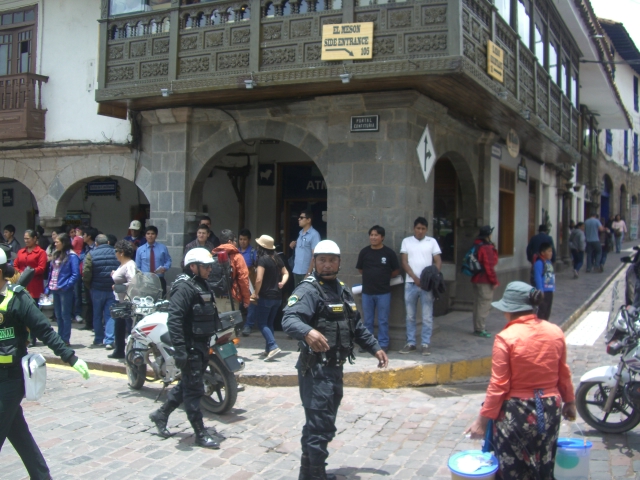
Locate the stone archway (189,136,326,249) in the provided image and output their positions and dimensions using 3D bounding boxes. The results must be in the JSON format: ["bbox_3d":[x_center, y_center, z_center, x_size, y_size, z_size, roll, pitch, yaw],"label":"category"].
[{"bbox_3d":[-0.880,-0.049,10.650,2.400,2.970,0.450,2,0,27],"label":"stone archway"}]

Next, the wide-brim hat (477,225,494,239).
[{"bbox_3d":[2.462,-0.126,10.450,0.300,0.170,0.280,1,0,-30],"label":"wide-brim hat"}]

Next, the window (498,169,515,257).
[{"bbox_3d":[3.856,-0.586,14.450,0.150,1.820,1.500,2,0,27],"label":"window"}]

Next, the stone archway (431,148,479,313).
[{"bbox_3d":[2.070,-0.095,11.440,0.450,2.700,2.350,2,0,27],"label":"stone archway"}]

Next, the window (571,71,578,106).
[{"bbox_3d":[5.796,-3.439,16.000,0.120,0.820,1.200,2,0,27],"label":"window"}]

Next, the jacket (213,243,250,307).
[{"bbox_3d":[-1.140,0.432,8.800,0.550,0.750,0.420,2,0,34],"label":"jacket"}]

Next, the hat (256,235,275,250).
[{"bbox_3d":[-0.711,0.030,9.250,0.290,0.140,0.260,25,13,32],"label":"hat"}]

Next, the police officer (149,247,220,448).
[{"bbox_3d":[-1.172,0.928,6.120,0.550,1.730,0.520,2,0,30],"label":"police officer"}]

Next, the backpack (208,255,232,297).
[{"bbox_3d":[-1.235,0.438,8.550,0.340,0.520,0.260,2,0,31],"label":"backpack"}]

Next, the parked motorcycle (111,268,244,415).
[{"bbox_3d":[-1.620,1.069,7.800,2.050,1.400,0.800,2,0,38],"label":"parked motorcycle"}]

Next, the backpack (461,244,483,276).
[{"bbox_3d":[2.246,0.302,10.350,0.260,0.470,0.320,1,0,-31],"label":"backpack"}]

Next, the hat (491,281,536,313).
[{"bbox_3d":[1.157,0.344,4.200,0.290,0.175,0.270,2,0,37],"label":"hat"}]

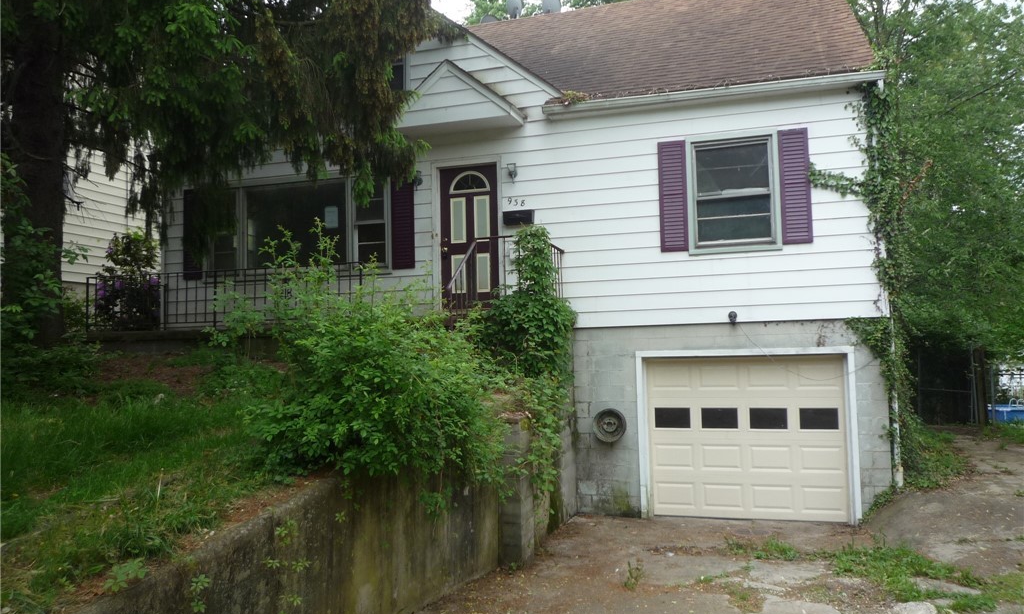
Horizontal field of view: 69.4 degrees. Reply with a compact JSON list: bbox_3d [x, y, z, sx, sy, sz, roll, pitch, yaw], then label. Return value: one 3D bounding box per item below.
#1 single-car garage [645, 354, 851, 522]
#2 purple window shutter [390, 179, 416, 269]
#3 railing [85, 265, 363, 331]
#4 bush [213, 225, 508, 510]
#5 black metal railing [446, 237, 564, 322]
[{"bbox_3d":[2.923,1.642,9.379,2.410,2.065,0.060,-2,-4,16],"label":"single-car garage"},{"bbox_3d":[-1.594,-1.267,10.731,0.355,1.435,0.040,-2,-4,16],"label":"purple window shutter"},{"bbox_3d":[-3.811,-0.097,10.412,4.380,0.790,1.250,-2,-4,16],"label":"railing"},{"bbox_3d":[-1.208,0.403,6.109,2.200,2.110,2.150,-2,-4,16],"label":"bush"},{"bbox_3d":[0.022,-0.242,8.941,0.810,1.190,2.400,-2,-4,16],"label":"black metal railing"}]

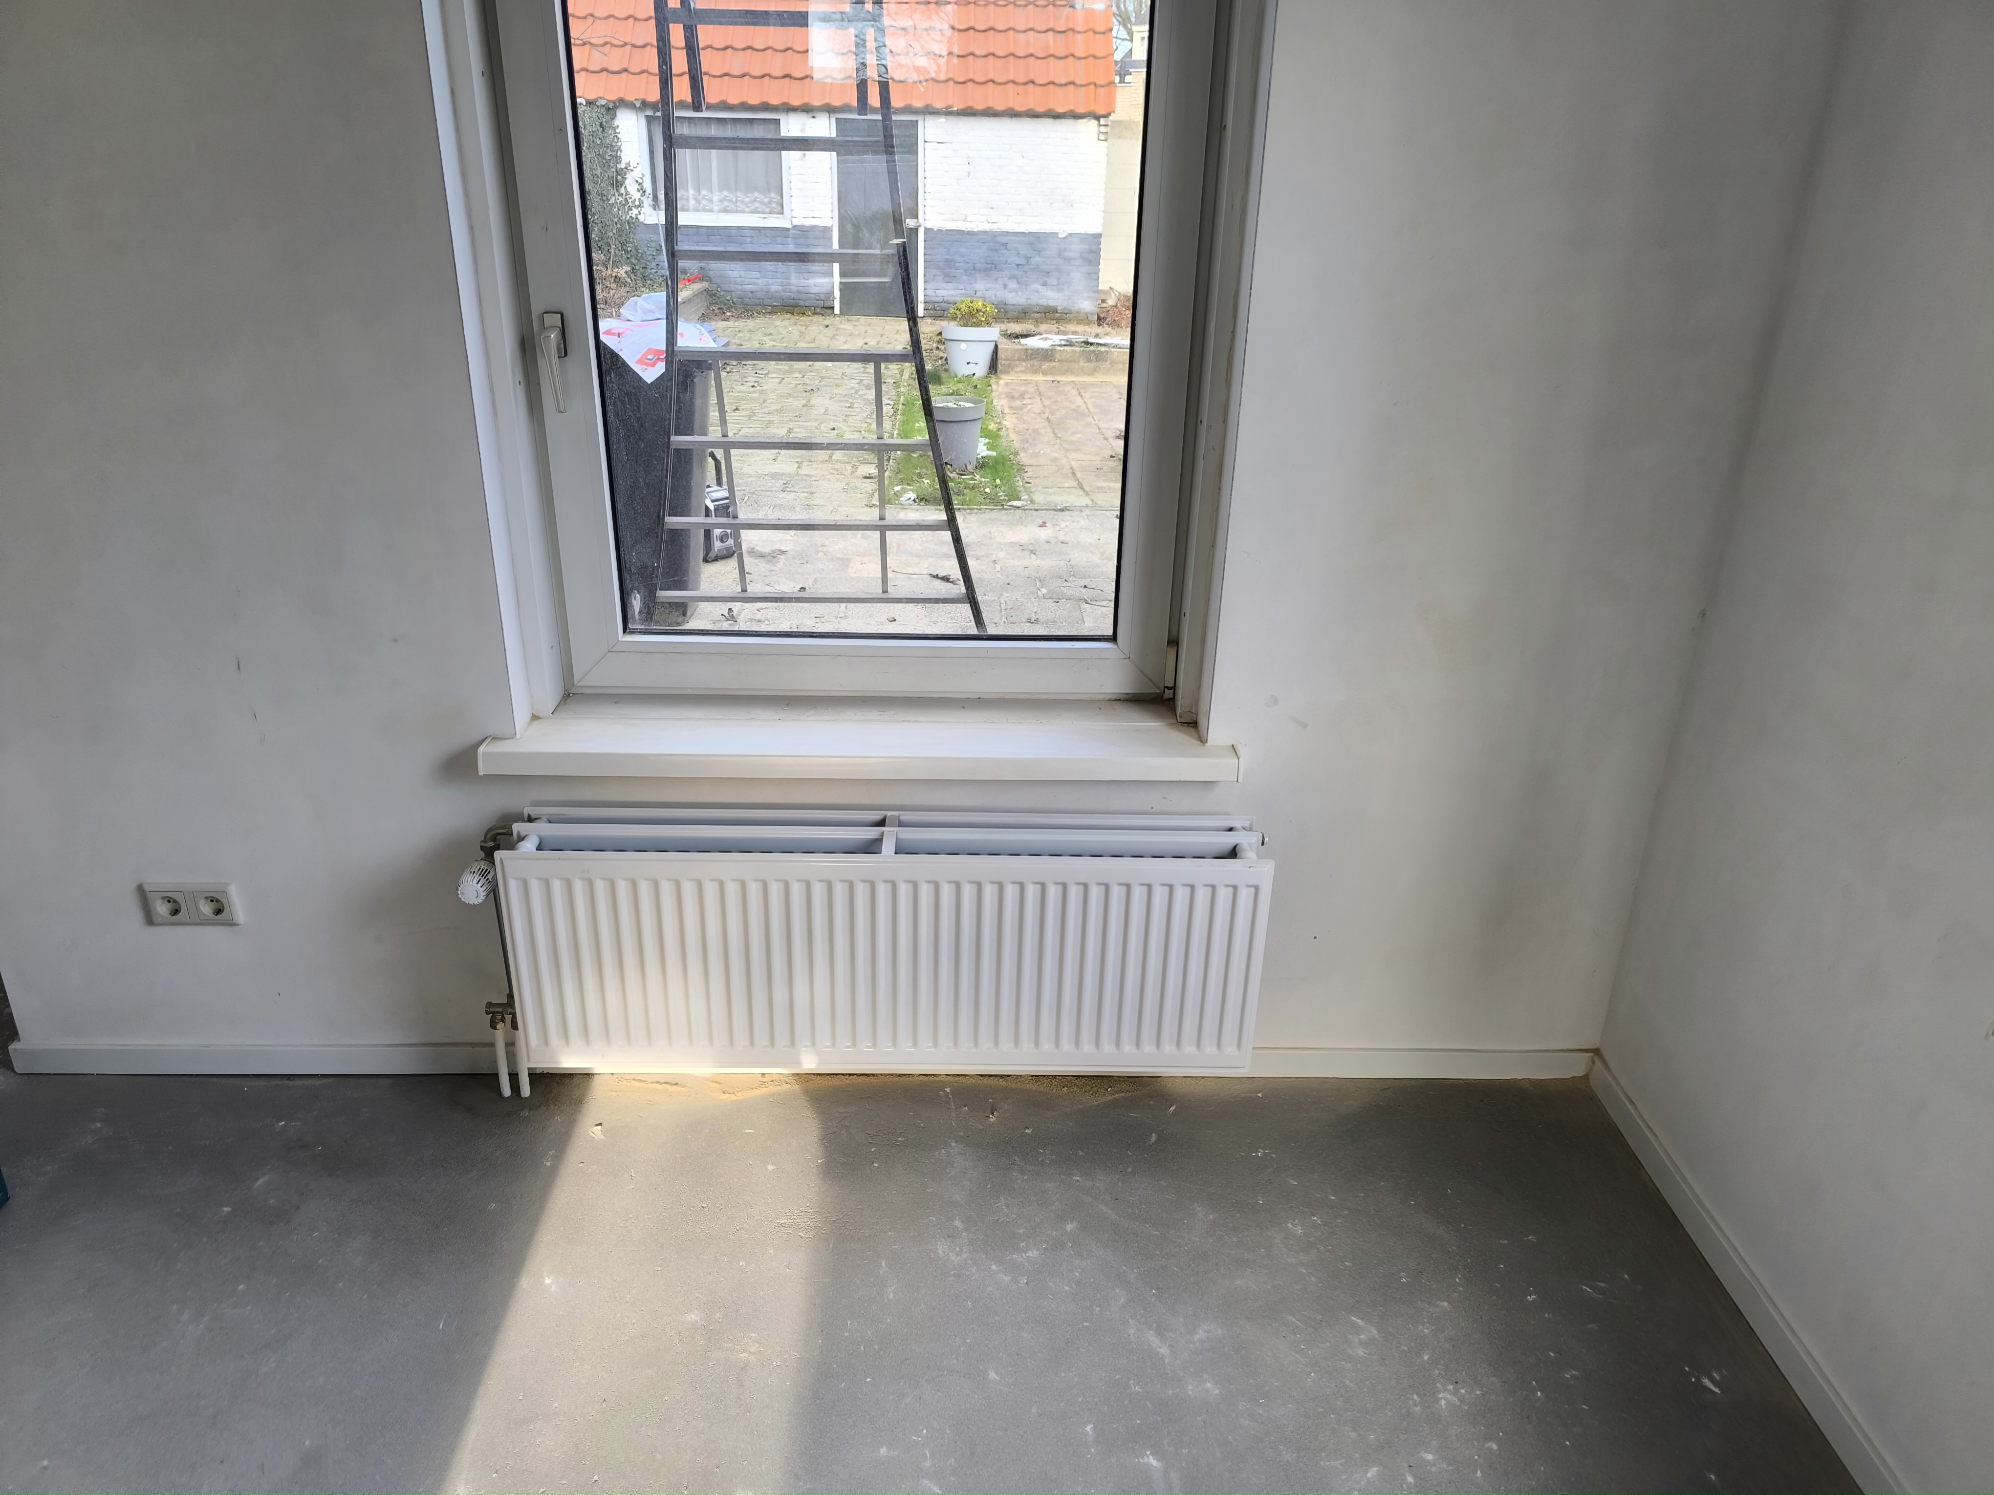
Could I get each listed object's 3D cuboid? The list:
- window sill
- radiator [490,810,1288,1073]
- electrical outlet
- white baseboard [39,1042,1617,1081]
[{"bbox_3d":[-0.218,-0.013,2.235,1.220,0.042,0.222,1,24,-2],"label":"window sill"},{"bbox_3d":[-0.174,0.324,2.192,1.199,0.406,0.154,1,24,-2],"label":"radiator"},{"bbox_3d":[-1.377,0.270,2.264,0.156,0.081,0.012,1,24,-2],"label":"electrical outlet"},{"bbox_3d":[-0.330,0.575,2.422,2.864,0.057,0.015,1,24,-2],"label":"white baseboard"}]

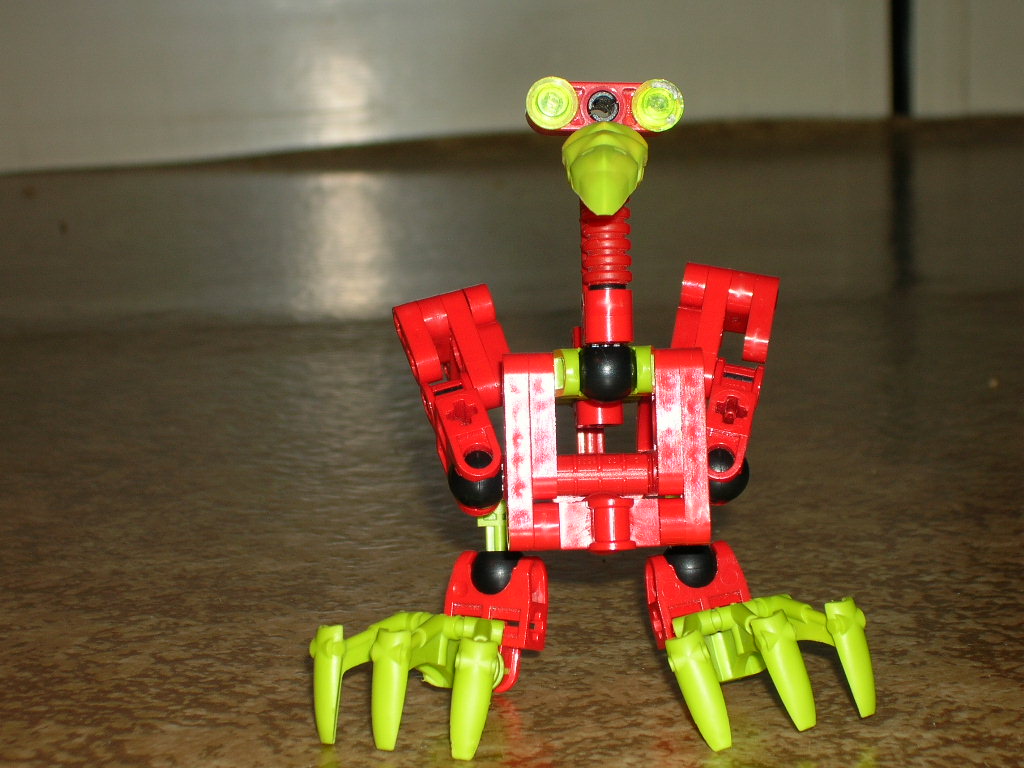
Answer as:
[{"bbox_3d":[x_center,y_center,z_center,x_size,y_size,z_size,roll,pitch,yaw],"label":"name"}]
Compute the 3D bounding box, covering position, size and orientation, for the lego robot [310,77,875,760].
[{"bbox_3d":[0.011,-0.001,0.497,0.090,0.103,0.066,-1,13,-6],"label":"lego robot"}]

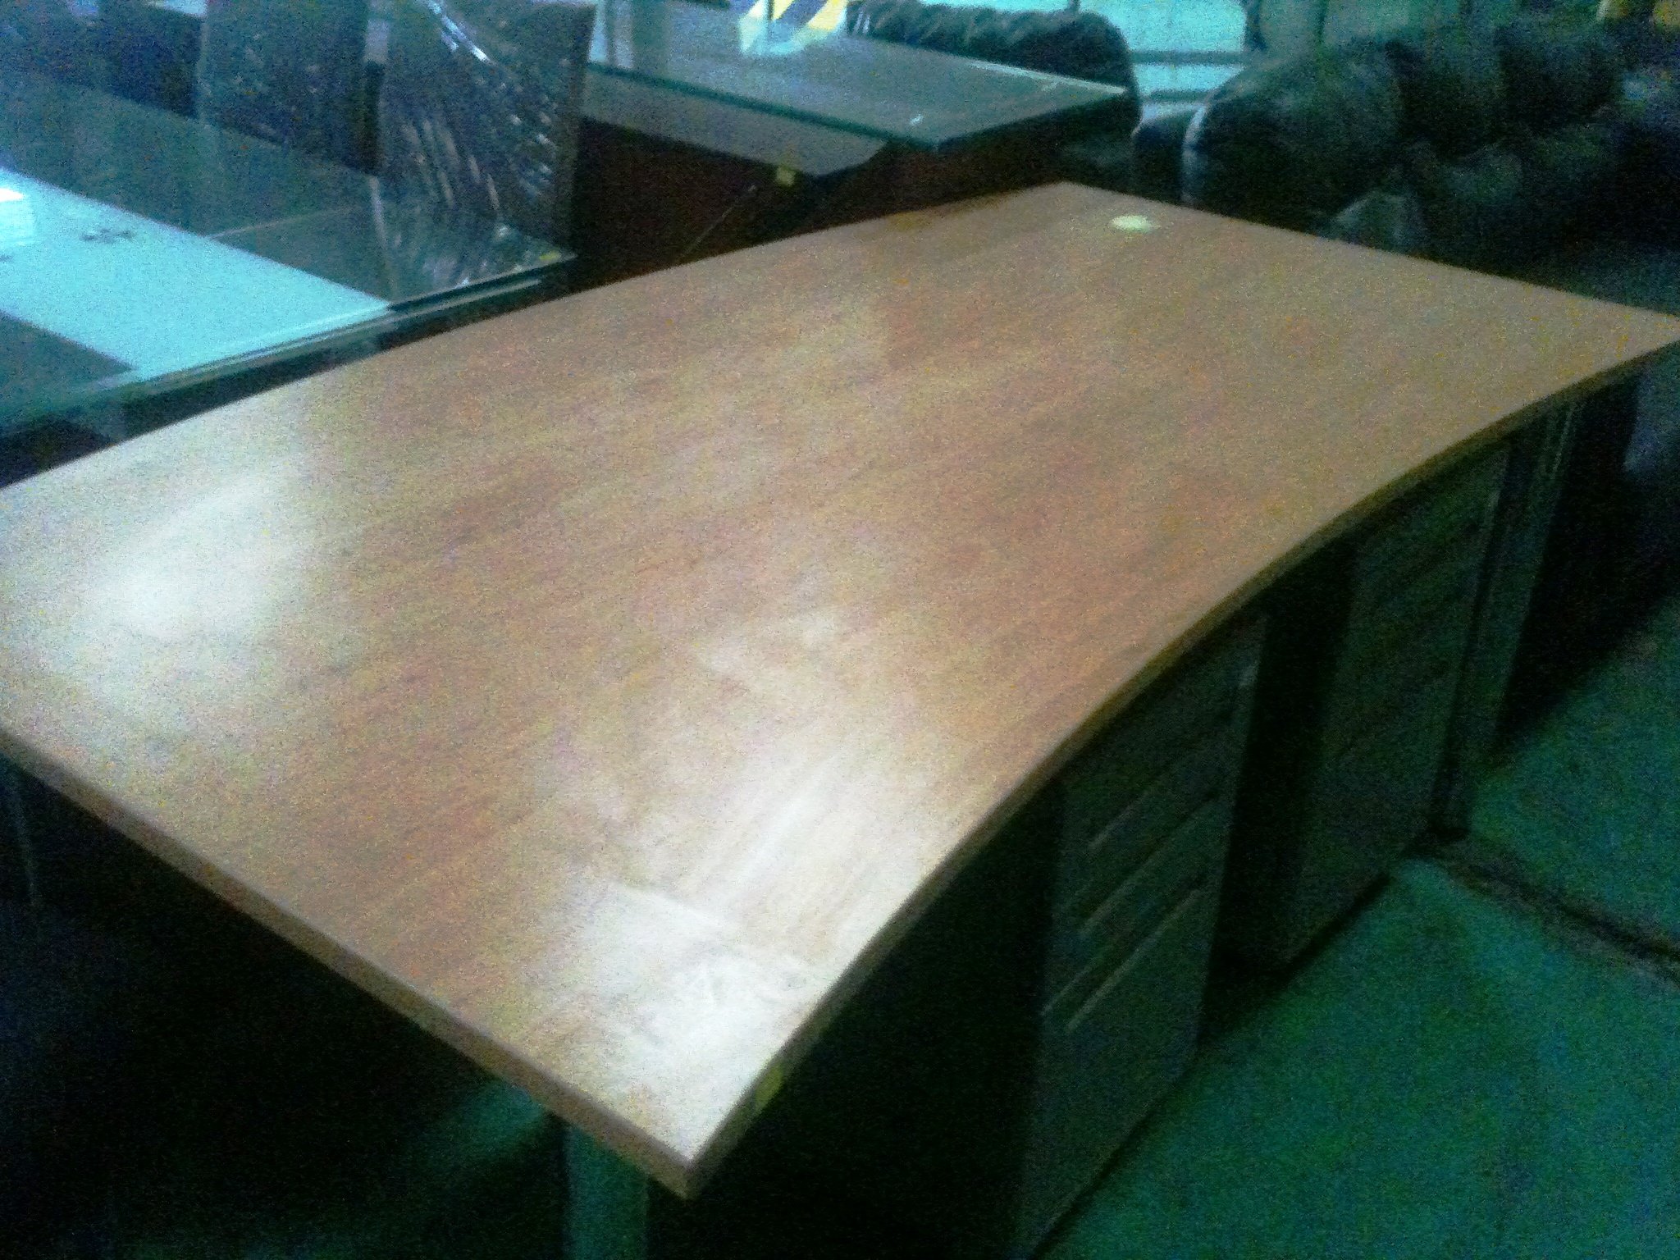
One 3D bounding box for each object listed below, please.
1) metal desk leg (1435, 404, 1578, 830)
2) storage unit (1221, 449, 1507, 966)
[{"bbox_3d":[0.887,-0.046,2.260,0.060,0.710,0.060,21,32,32],"label":"metal desk leg"},{"bbox_3d":[0.507,0.019,2.244,0.500,0.606,0.388,25,37,35],"label":"storage unit"}]

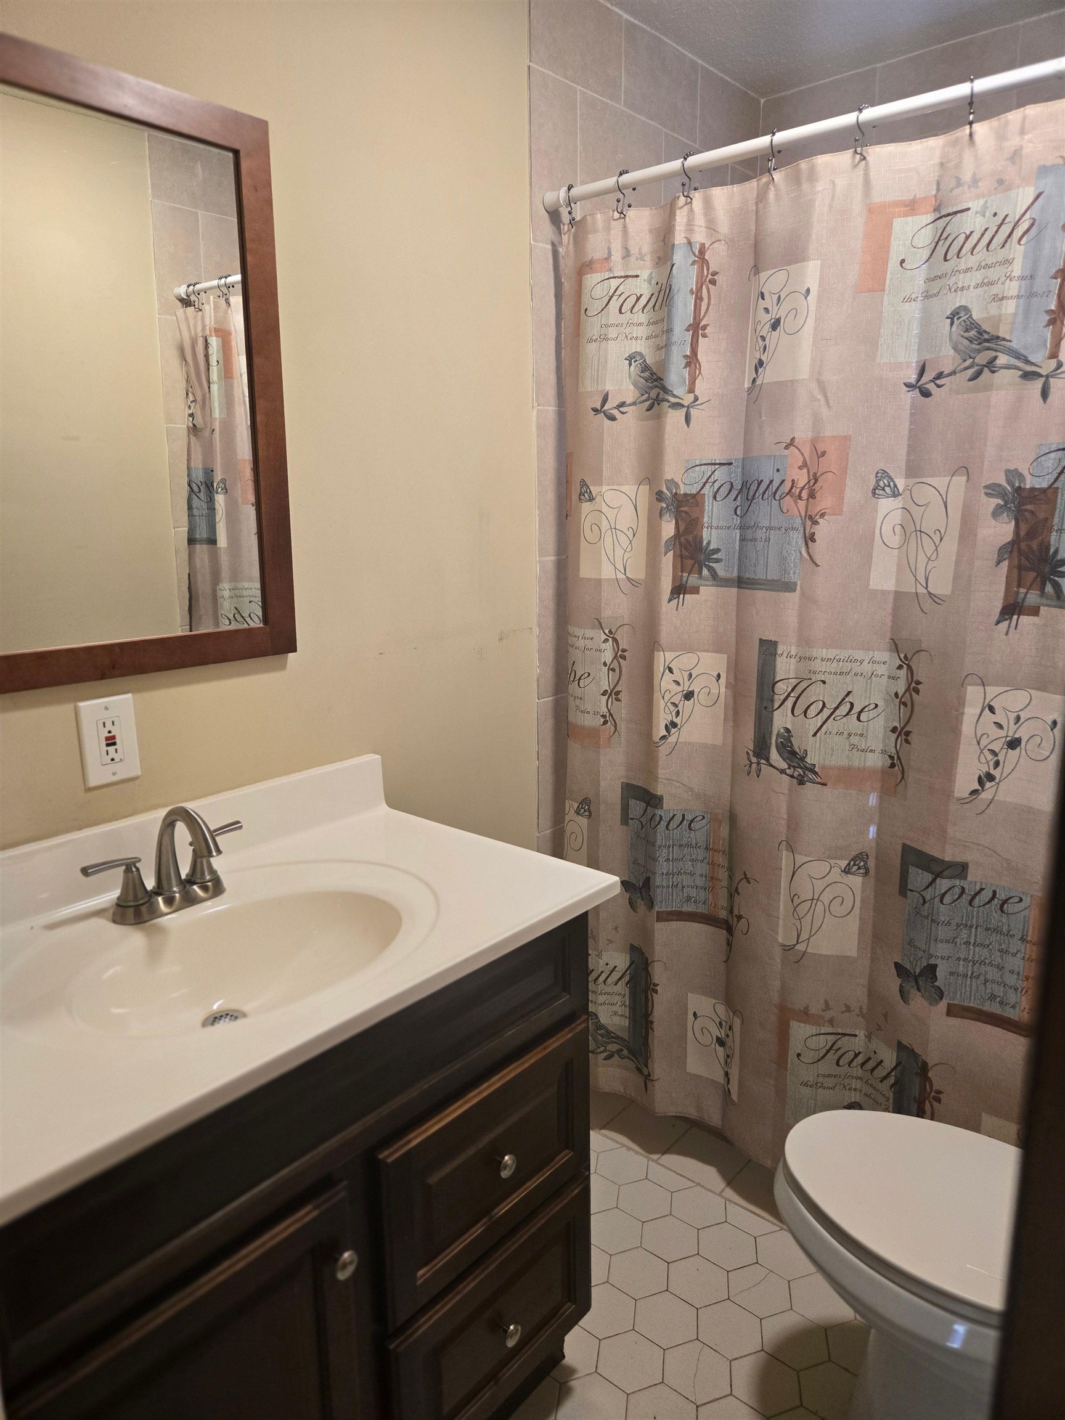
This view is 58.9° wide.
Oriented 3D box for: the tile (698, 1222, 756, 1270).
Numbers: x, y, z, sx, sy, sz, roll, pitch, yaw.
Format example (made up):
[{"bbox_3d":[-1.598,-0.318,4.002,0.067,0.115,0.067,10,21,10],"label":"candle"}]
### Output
[{"bbox_3d":[0.389,1.071,1.878,0.128,0.010,0.111,10,16,39],"label":"tile"}]

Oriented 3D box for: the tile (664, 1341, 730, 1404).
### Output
[{"bbox_3d":[0.281,1.133,1.607,0.128,0.010,0.111,10,16,39],"label":"tile"}]

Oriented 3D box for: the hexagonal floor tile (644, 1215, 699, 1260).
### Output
[{"bbox_3d":[0.278,1.067,1.898,0.128,0.010,0.111,10,16,39],"label":"hexagonal floor tile"}]

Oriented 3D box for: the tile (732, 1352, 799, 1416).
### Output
[{"bbox_3d":[0.392,1.136,1.587,0.128,0.010,0.111,10,16,39],"label":"tile"}]

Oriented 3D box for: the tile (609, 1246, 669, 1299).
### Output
[{"bbox_3d":[0.205,1.087,1.815,0.128,0.010,0.111,10,16,39],"label":"tile"}]

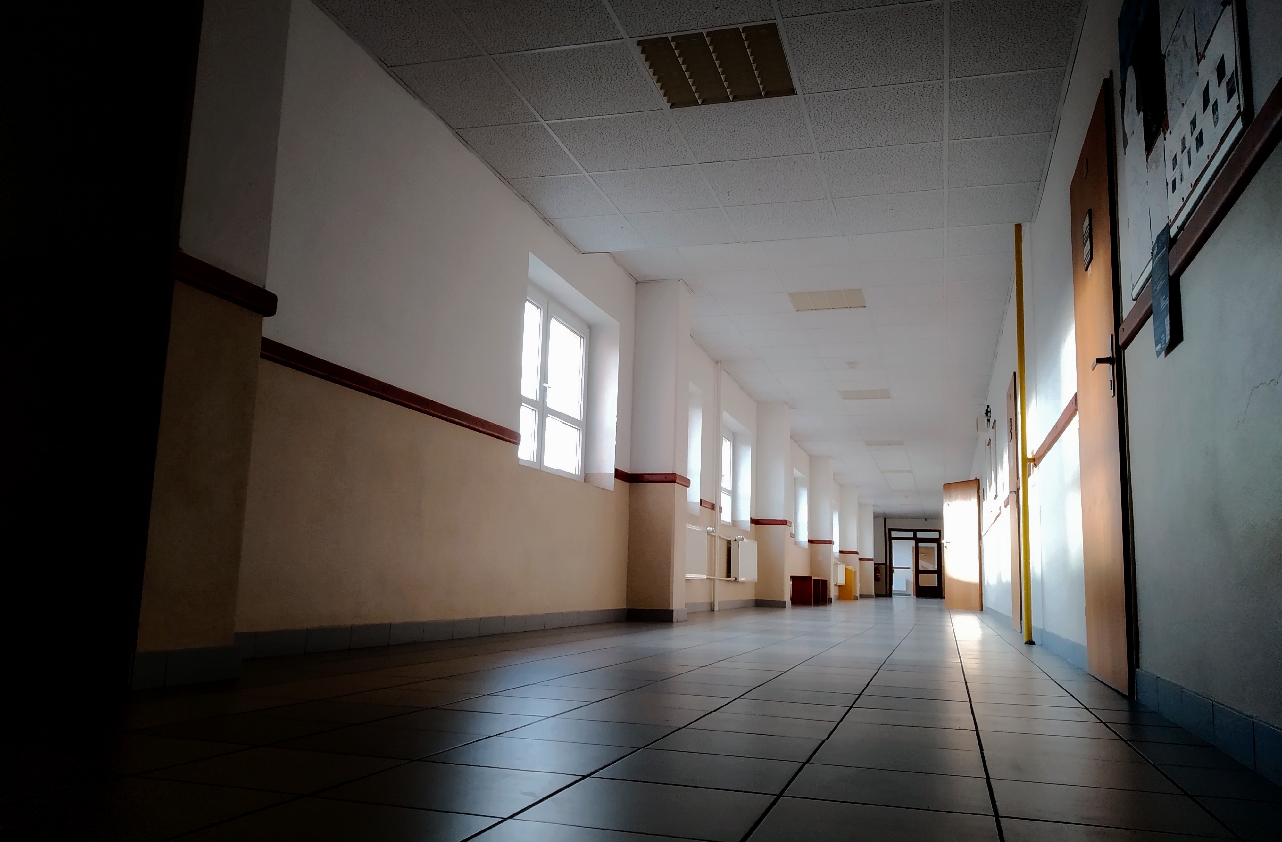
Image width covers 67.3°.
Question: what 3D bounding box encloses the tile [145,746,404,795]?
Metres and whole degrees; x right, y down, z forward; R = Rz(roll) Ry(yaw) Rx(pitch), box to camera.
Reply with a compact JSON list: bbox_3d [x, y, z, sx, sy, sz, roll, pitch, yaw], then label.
[{"bbox_3d":[-0.558,0.544,1.498,0.298,0.010,0.295,-1,-10,17],"label":"tile"}]

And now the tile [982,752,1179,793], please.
[{"bbox_3d":[0.764,0.623,1.697,0.298,0.010,0.295,-1,-10,17],"label":"tile"}]

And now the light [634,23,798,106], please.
[{"bbox_3d":[0.323,-1.500,4.009,0.600,0.080,0.600,-1,-10,17],"label":"light"}]

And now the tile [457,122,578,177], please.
[{"bbox_3d":[-0.600,-1.378,4.907,0.456,0.017,0.580,-1,-11,17],"label":"tile"}]

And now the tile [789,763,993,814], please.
[{"bbox_3d":[0.384,0.570,1.487,0.293,0.010,0.285,-1,-10,17],"label":"tile"}]

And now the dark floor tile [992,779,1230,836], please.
[{"bbox_3d":[0.667,0.564,1.399,0.293,0.010,0.285,-1,-10,17],"label":"dark floor tile"}]

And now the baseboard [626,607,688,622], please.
[{"bbox_3d":[0.142,1.535,7.623,0.337,0.092,0.429,-1,-10,17],"label":"baseboard"}]

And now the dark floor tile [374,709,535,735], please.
[{"bbox_3d":[-0.387,0.643,2.051,0.298,0.010,0.295,-1,-10,17],"label":"dark floor tile"}]

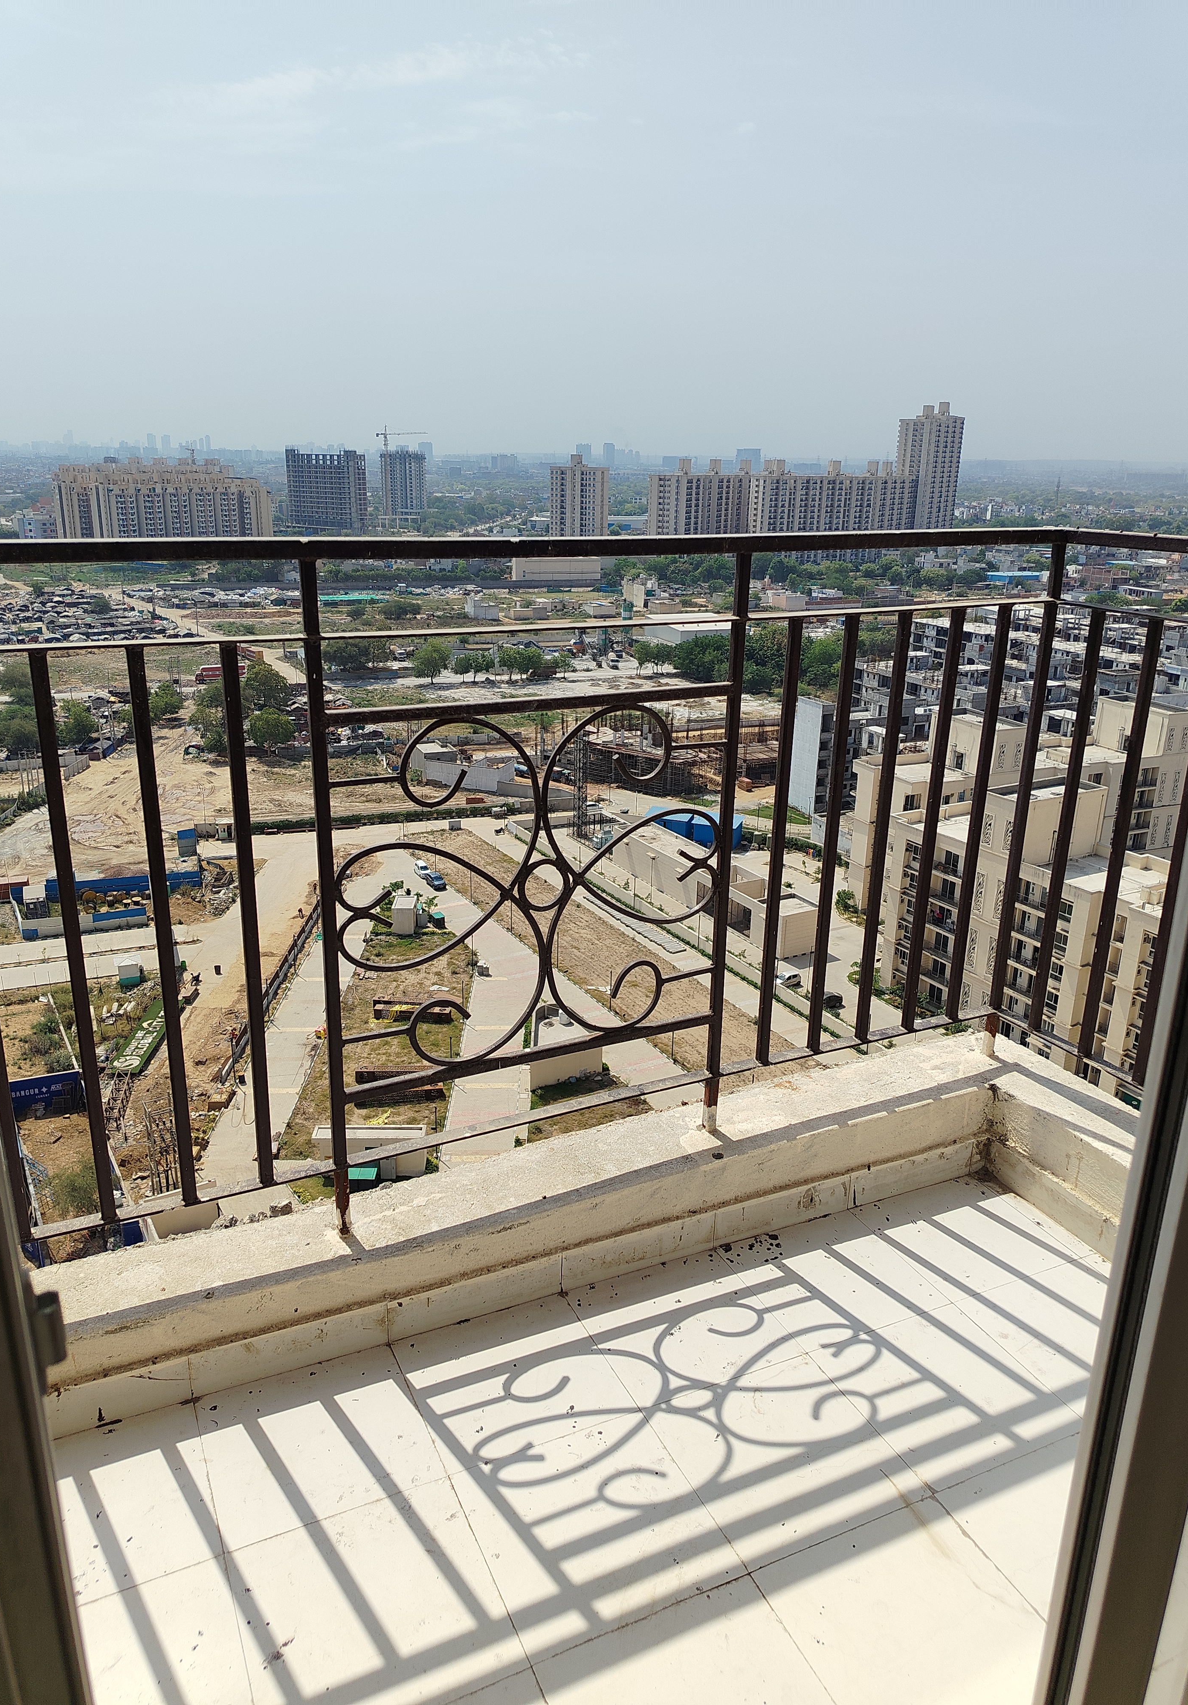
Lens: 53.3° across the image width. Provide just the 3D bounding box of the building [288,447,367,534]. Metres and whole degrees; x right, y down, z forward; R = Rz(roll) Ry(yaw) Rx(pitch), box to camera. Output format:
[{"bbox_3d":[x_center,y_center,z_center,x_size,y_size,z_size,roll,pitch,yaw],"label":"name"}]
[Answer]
[{"bbox_3d":[-180.113,-241.850,797.326,49.000,56.989,25.000,3,19,5],"label":"building"}]

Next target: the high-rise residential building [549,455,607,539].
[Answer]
[{"bbox_3d":[-8.497,-200.061,682.801,28.000,55.670,21.000,7,20,18],"label":"high-rise residential building"}]

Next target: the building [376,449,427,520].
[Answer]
[{"bbox_3d":[-158.590,-304.096,984.334,35.000,56.365,27.000,1,19,1],"label":"building"}]

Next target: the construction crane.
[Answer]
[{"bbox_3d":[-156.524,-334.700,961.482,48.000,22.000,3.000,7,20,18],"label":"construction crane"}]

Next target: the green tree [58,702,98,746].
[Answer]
[{"bbox_3d":[-101.338,-24.528,230.892,7.800,8.413,7.800,-7,20,-23],"label":"green tree"}]

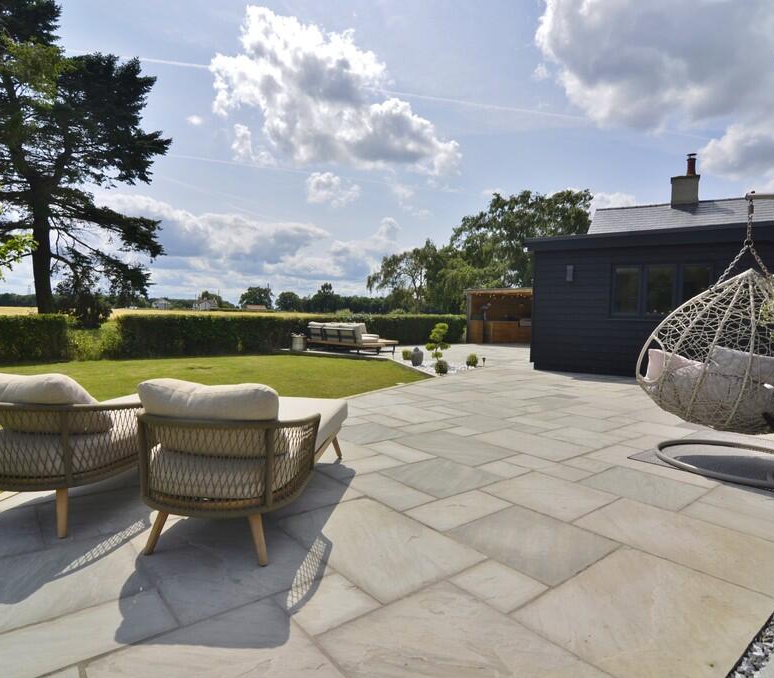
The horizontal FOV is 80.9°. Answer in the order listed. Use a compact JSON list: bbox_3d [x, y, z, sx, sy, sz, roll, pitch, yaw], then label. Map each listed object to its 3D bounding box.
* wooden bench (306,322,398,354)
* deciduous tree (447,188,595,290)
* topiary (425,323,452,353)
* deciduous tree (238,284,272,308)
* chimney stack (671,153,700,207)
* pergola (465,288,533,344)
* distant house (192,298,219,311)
[{"bbox_3d":[-1.000,0.040,13.400,1.400,0.840,2.650,-3,5,-44],"label":"wooden bench"},{"bbox_3d":[11.200,-6.200,38.000,10.800,10.600,10.000,1,4,16],"label":"deciduous tree"},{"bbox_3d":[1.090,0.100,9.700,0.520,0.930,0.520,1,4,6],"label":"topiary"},{"bbox_3d":[-64.200,-20.300,220.000,16.000,12.000,15.000,-1,4,-16],"label":"deciduous tree"},{"bbox_3d":[9.170,-4.900,14.000,0.680,1.580,0.620,2,4,21],"label":"chimney stack"},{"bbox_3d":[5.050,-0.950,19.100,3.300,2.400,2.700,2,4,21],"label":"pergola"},{"bbox_3d":[-100.000,-19.300,250.000,14.000,6.700,9.000,-1,4,-14],"label":"distant house"}]

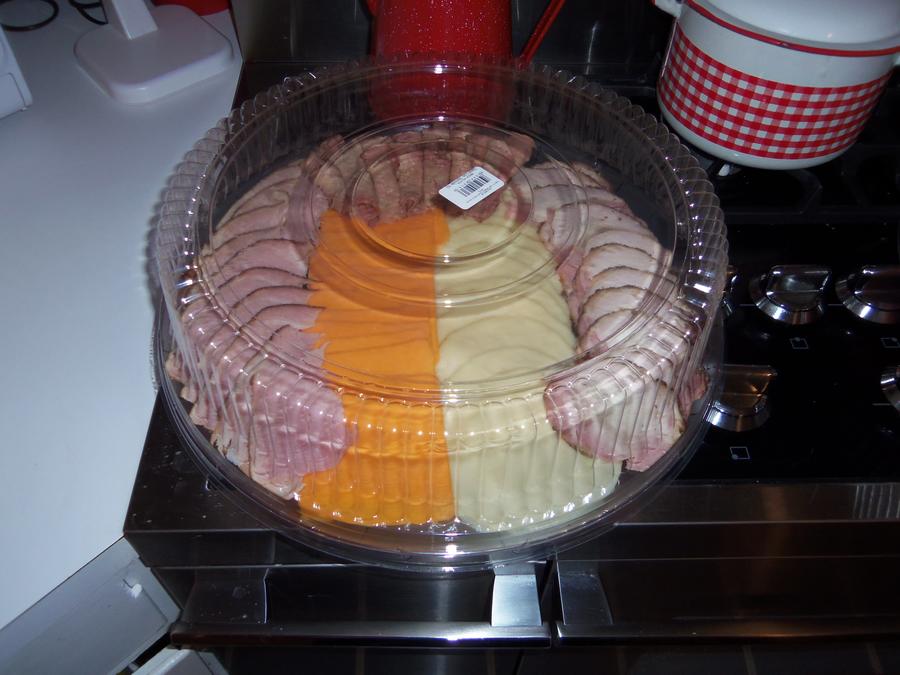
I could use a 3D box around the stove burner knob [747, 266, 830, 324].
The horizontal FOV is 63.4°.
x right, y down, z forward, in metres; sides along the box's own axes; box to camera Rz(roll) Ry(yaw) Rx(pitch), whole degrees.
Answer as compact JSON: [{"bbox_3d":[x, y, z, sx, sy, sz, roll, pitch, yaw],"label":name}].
[{"bbox_3d":[0.300,-0.048,0.631,0.066,0.035,0.066,-1,55,0],"label":"stove burner knob"}]

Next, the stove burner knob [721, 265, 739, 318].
[{"bbox_3d":[0.224,-0.047,0.632,0.066,0.035,0.066,-1,55,0],"label":"stove burner knob"}]

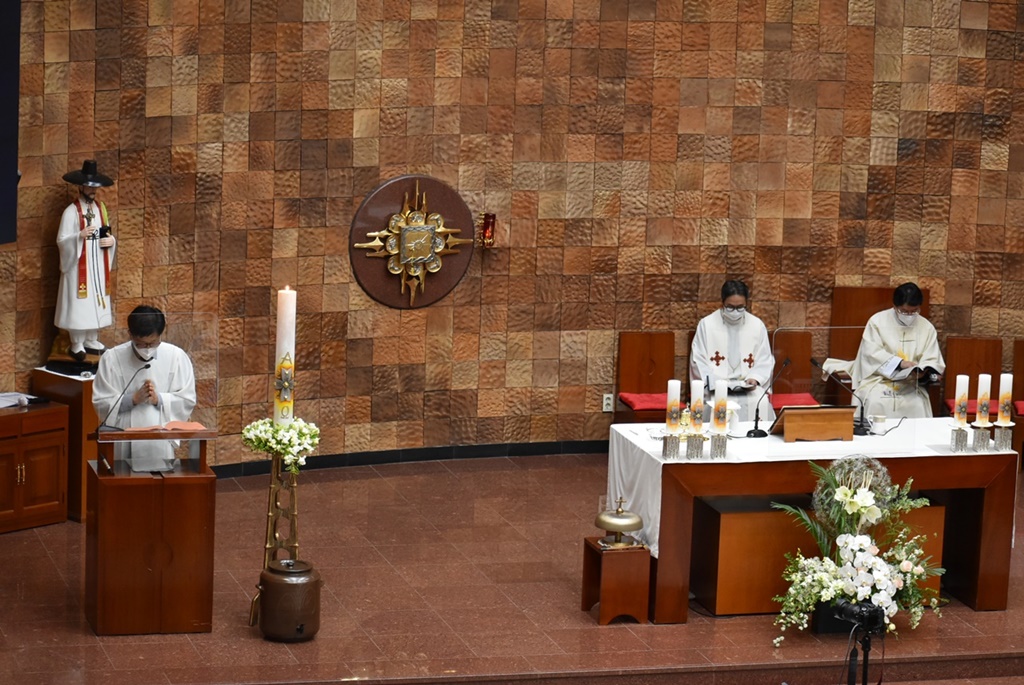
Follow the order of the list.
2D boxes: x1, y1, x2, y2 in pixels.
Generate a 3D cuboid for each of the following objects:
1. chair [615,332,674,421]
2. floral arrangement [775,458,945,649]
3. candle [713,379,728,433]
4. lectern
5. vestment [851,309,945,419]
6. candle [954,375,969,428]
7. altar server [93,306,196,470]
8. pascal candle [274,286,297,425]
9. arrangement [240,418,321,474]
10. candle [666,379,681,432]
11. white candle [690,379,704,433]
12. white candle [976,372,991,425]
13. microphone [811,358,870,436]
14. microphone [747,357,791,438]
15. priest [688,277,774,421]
[{"bbox_3d":[0.983,0.412,23.817,0.414,0.920,0.525,0,11,-14],"label":"chair"},{"bbox_3d":[2.017,1.173,19.866,0.970,1.041,0.566,-1,12,-16],"label":"floral arrangement"},{"bbox_3d":[1.222,0.375,19.930,0.074,0.306,0.074,-1,12,-16],"label":"candle"},{"bbox_3d":[-2.009,1.018,19.017,0.660,1.145,0.420,-1,11,-16],"label":"lectern"},{"bbox_3d":[2.680,0.283,23.820,0.647,1.034,0.687,1,11,-6],"label":"vestment"},{"bbox_3d":[2.681,0.347,20.331,0.074,0.299,0.074,2,11,0],"label":"candle"},{"bbox_3d":[-2.128,0.623,19.617,0.600,1.689,0.450,-1,11,-16],"label":"altar server"},{"bbox_3d":[-1.284,0.097,19.403,0.106,0.838,0.106,1,11,-7],"label":"pascal candle"},{"bbox_3d":[-1.292,0.577,19.145,0.440,0.260,0.430,-1,11,-16],"label":"arrangement"},{"bbox_3d":[0.943,0.374,19.867,0.074,0.305,0.074,2,11,0],"label":"candle"},{"bbox_3d":[1.058,0.365,19.479,0.071,0.285,0.071,2,11,0],"label":"white candle"},{"bbox_3d":[2.754,0.336,19.956,0.071,0.285,0.071,2,11,0],"label":"white candle"},{"bbox_3d":[1.981,0.316,20.442,0.380,0.410,0.130,6,11,18],"label":"microphone"},{"bbox_3d":[1.548,0.326,20.574,0.273,0.460,0.111,-6,14,-35],"label":"microphone"},{"bbox_3d":[1.522,0.233,23.455,0.600,1.320,0.760,0,11,-13],"label":"priest"}]

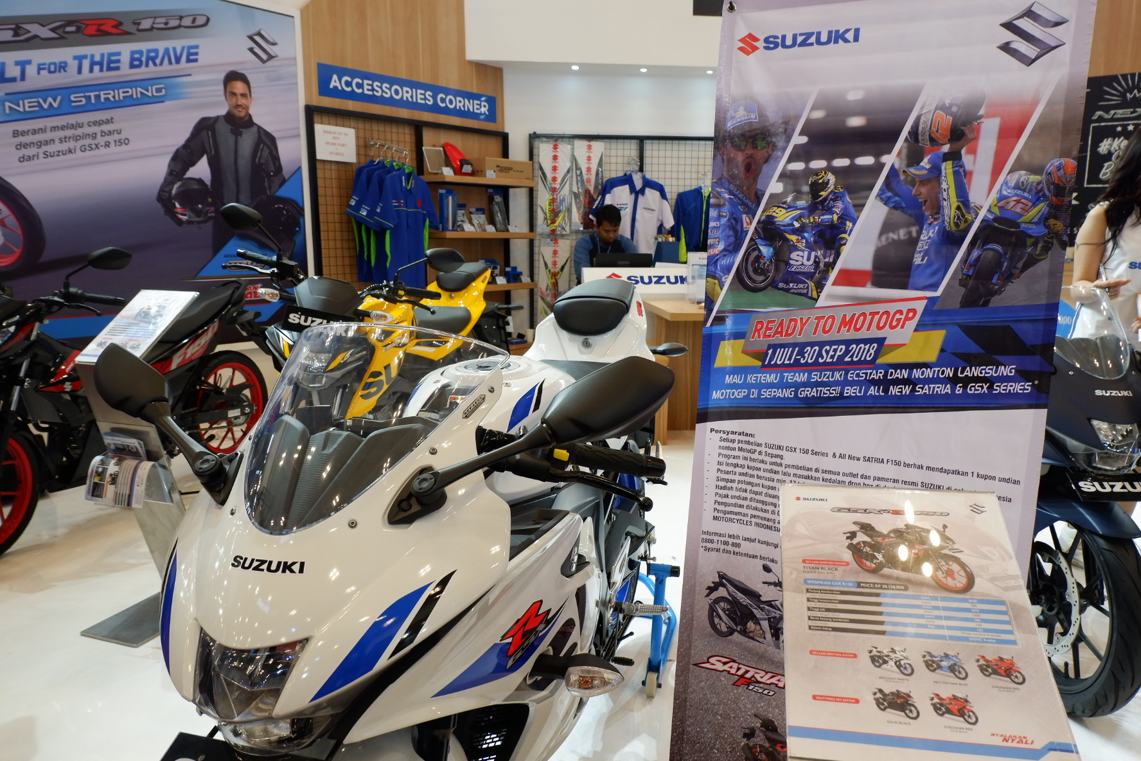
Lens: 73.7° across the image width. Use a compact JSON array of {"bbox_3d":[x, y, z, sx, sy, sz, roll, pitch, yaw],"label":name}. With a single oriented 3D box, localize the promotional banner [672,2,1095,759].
[{"bbox_3d":[0.521,0.097,1.405,0.600,1.600,0.040,6,7,25],"label":"promotional banner"}]

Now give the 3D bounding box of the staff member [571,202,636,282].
[{"bbox_3d":[0.235,-0.483,5.127,0.480,1.360,0.600,-1,10,-4],"label":"staff member"}]

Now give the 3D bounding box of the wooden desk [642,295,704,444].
[{"bbox_3d":[1.045,-0.035,4.345,1.150,0.780,0.880,-1,10,-4],"label":"wooden desk"}]

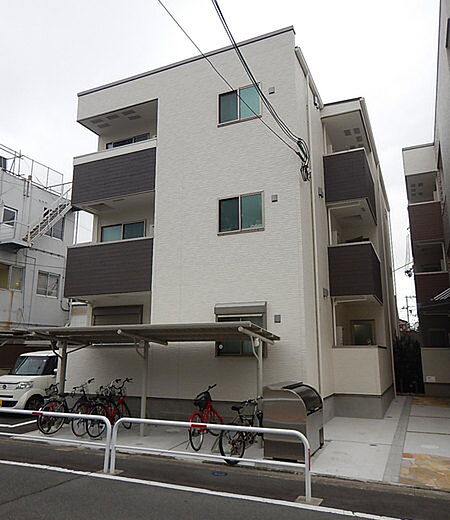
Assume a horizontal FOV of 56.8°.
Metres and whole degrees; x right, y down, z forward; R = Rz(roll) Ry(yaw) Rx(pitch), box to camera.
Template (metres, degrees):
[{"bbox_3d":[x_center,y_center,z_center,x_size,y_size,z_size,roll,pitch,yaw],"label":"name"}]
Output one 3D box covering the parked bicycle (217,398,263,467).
[{"bbox_3d":[0.371,2.960,7.392,0.550,0.980,1.680,-6,-12,27],"label":"parked bicycle"}]

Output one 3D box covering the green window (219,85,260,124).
[{"bbox_3d":[0.386,-4.040,10.847,1.217,0.942,0.130,-5,-12,24],"label":"green window"}]

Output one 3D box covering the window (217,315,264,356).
[{"bbox_3d":[0.376,1.783,9.756,1.281,0.988,0.130,-5,-12,24],"label":"window"}]

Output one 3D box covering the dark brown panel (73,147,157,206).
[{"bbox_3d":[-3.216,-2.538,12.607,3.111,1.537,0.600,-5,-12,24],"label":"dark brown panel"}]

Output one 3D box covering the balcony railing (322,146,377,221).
[{"bbox_3d":[4.188,-2.311,13.772,1.220,1.520,2.600,-5,-12,24],"label":"balcony railing"}]

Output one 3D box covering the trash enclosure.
[{"bbox_3d":[1.315,2.926,7.726,0.730,1.170,1.450,-5,-12,24],"label":"trash enclosure"}]

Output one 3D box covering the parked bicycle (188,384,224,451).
[{"bbox_3d":[-0.323,3.095,8.212,0.530,1.030,1.750,-3,-11,17],"label":"parked bicycle"}]

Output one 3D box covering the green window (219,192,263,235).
[{"bbox_3d":[0.395,-1.141,10.297,1.235,0.952,0.130,-5,-12,24],"label":"green window"}]

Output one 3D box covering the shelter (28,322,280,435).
[{"bbox_3d":[-1.663,2.601,9.041,5.600,2.310,1.950,-5,-12,24],"label":"shelter"}]

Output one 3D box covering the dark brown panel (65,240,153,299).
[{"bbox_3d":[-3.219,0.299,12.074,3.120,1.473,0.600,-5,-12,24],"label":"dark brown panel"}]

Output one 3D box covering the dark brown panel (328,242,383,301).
[{"bbox_3d":[4.189,0.509,13.240,1.220,1.500,2.600,-5,-12,24],"label":"dark brown panel"}]

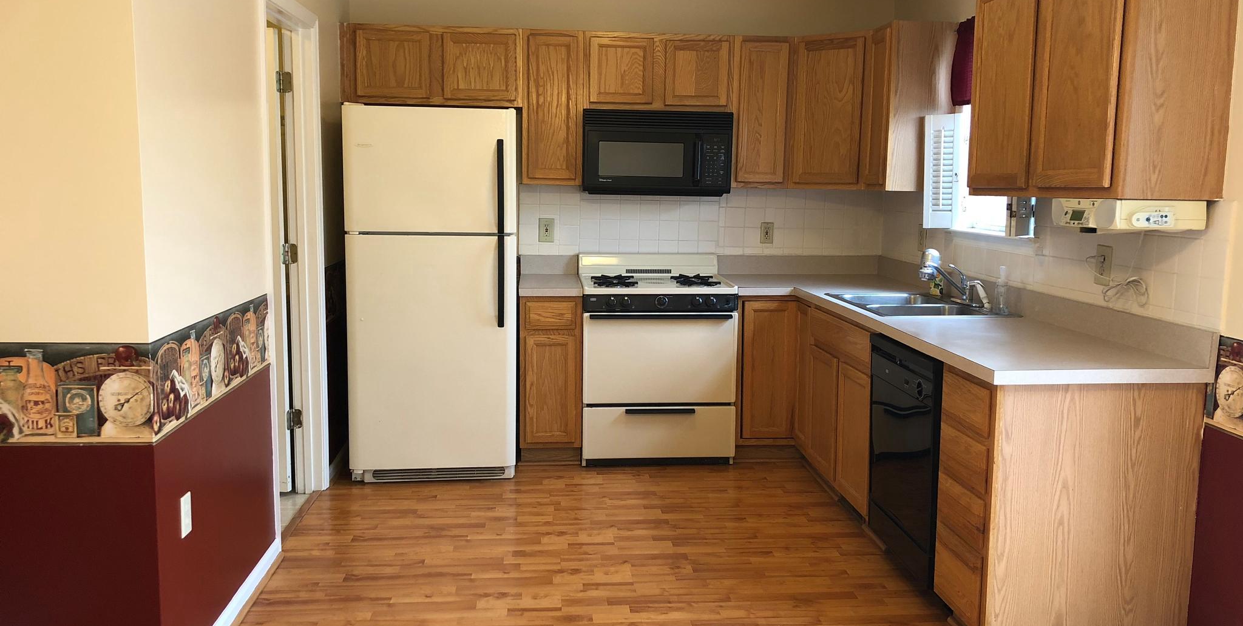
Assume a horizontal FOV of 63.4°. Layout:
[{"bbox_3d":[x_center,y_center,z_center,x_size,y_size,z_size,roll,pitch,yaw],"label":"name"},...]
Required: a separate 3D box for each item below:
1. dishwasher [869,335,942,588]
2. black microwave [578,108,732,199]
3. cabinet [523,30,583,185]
[{"bbox_3d":[1.276,0.495,3.558,0.607,0.787,0.612,0,8,-5],"label":"dishwasher"},{"bbox_3d":[0.171,-0.823,5.195,0.752,0.418,0.395,0,8,-5],"label":"black microwave"},{"bbox_3d":[-0.358,-1.036,5.150,0.301,0.761,0.323,0,8,-5],"label":"cabinet"}]

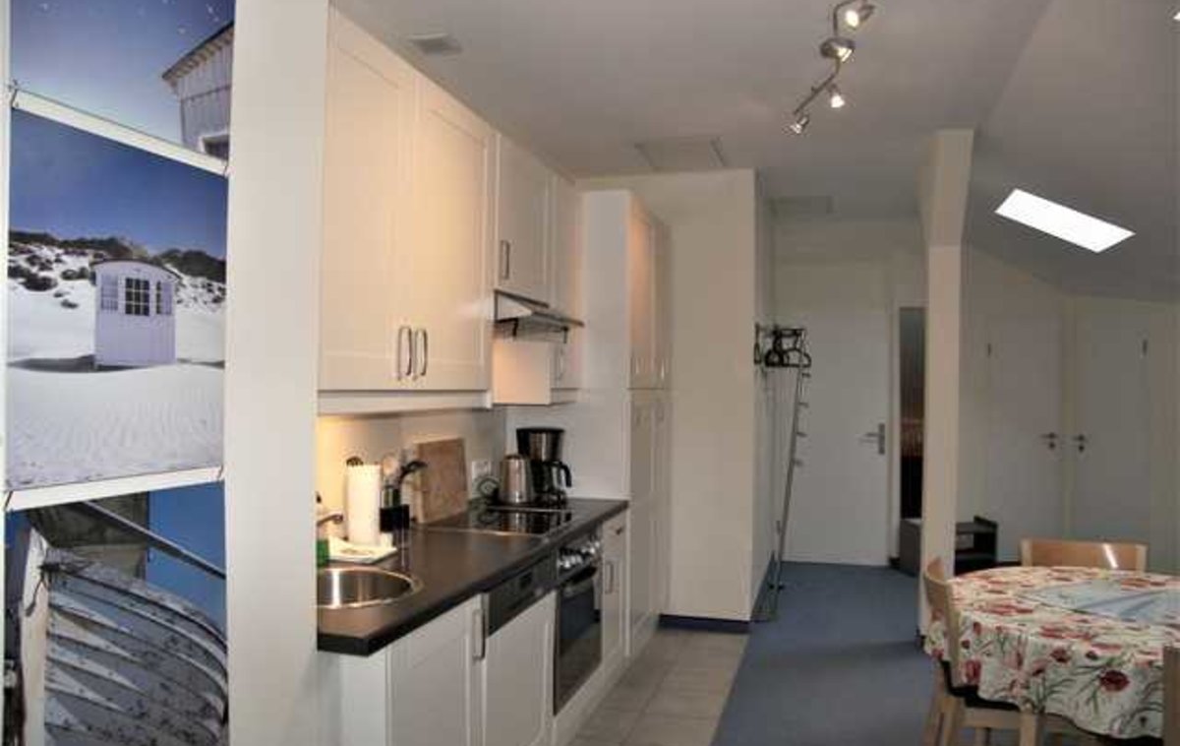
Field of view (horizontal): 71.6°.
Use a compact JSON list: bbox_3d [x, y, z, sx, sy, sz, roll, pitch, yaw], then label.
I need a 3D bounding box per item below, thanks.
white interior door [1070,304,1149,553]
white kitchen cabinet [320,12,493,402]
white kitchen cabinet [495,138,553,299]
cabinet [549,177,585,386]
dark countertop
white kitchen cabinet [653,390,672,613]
[{"bbox_3d":[3.858,0.540,6.079,0.060,2.000,0.800,1,-1,-3],"label":"white interior door"},{"bbox_3d":[-0.685,-0.413,2.533,0.375,0.964,1.090,0,-1,18],"label":"white kitchen cabinet"},{"bbox_3d":[-0.427,-0.593,3.342,0.375,0.577,0.600,0,-1,18],"label":"white kitchen cabinet"},{"bbox_3d":[-0.283,-0.390,3.720,0.363,0.943,0.430,0,-1,17],"label":"cabinet"},{"bbox_3d":[-0.426,0.580,2.813,0.628,0.037,2.194,0,-1,17],"label":"dark countertop"},{"bbox_3d":[0.101,0.709,4.561,0.608,1.230,0.490,0,-1,17],"label":"white kitchen cabinet"}]

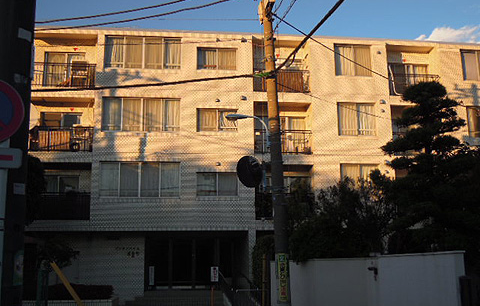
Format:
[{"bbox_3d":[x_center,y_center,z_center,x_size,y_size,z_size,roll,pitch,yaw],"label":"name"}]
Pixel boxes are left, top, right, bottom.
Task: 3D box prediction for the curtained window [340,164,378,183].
[{"bbox_3d":[5.304,1.240,24.517,1.722,1.503,0.150,1,-12,-7],"label":"curtained window"}]

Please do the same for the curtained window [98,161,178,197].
[{"bbox_3d":[-4.089,1.108,22.808,3.238,1.466,0.150,1,-11,-7],"label":"curtained window"}]

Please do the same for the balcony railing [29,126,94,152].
[{"bbox_3d":[-7.487,-0.609,23.232,2.616,1.071,0.150,1,-12,-7],"label":"balcony railing"}]

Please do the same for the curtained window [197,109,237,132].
[{"bbox_3d":[-1.002,-1.424,24.275,1.757,1.025,0.150,1,-12,-7],"label":"curtained window"}]

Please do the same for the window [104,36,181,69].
[{"bbox_3d":[-4.269,-4.418,24.488,3.298,1.488,0.150,1,-12,-7],"label":"window"}]

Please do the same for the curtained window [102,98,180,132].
[{"bbox_3d":[-4.124,-1.589,23.346,3.238,1.466,0.150,1,-11,-7],"label":"curtained window"}]

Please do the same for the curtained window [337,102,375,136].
[{"bbox_3d":[5.156,-1.455,24.418,1.695,1.496,0.150,1,-11,-7],"label":"curtained window"}]

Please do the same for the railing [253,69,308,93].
[{"bbox_3d":[1.840,-3.156,24.368,2.500,1.023,0.100,1,-11,-7],"label":"railing"}]

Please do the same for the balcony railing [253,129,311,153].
[{"bbox_3d":[1.875,-0.459,23.829,2.500,1.023,0.100,1,-11,-7],"label":"balcony railing"}]

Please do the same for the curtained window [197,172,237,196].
[{"bbox_3d":[-0.922,1.320,23.140,1.724,1.000,0.150,1,-11,-7],"label":"curtained window"}]

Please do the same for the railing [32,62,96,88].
[{"bbox_3d":[-7.534,-3.353,23.799,2.636,1.081,0.150,1,-12,-7],"label":"railing"}]

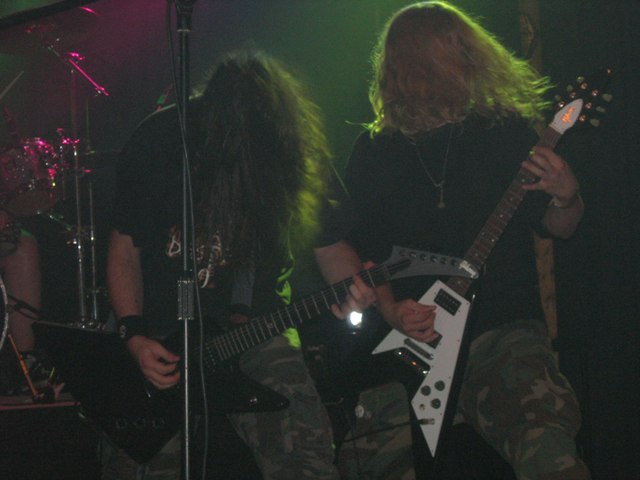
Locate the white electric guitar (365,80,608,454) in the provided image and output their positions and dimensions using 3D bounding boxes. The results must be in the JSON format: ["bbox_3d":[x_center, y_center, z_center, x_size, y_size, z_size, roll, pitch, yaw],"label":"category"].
[{"bbox_3d":[0.410,0.008,5.069,0.400,1.035,0.075,36,9,27],"label":"white electric guitar"}]

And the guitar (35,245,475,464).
[{"bbox_3d":[-0.154,0.185,4.984,1.081,0.448,0.075,-25,-9,16],"label":"guitar"}]

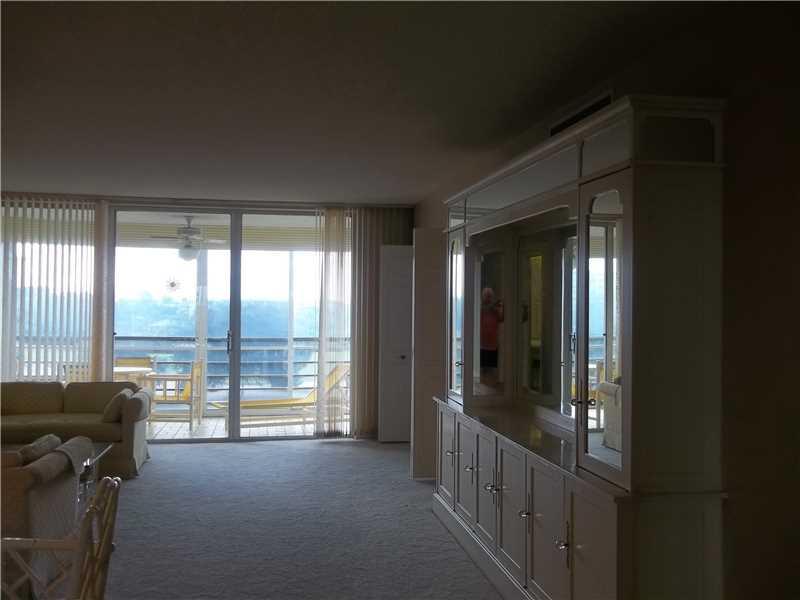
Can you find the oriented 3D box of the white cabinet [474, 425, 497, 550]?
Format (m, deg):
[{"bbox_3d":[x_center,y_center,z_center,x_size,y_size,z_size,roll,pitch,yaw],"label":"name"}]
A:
[{"bbox_3d":[0.615,0.969,3.865,0.348,0.581,0.394,1,-1,-11],"label":"white cabinet"}]

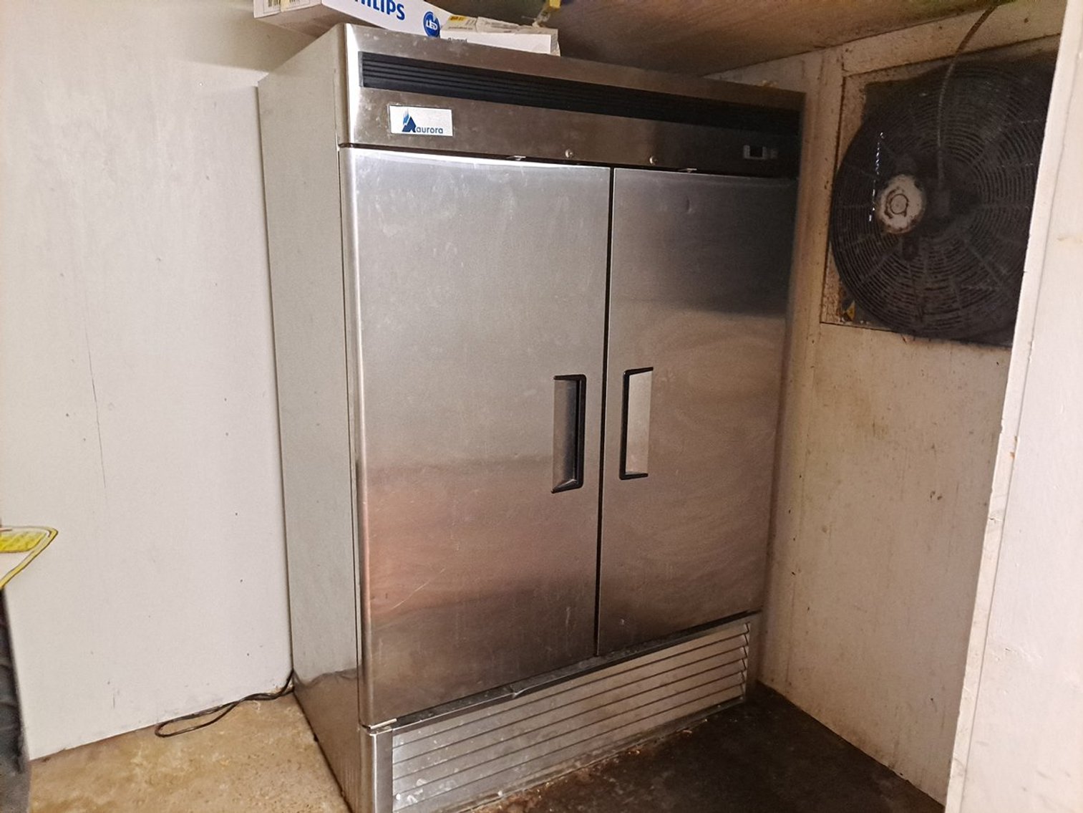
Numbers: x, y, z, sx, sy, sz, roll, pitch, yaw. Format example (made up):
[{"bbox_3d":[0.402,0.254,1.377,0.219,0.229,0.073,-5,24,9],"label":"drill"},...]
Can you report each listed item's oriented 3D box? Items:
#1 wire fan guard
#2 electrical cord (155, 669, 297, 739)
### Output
[{"bbox_3d":[1.011,-0.499,1.943,0.140,0.645,0.645,-6,14,-29],"label":"wire fan guard"},{"bbox_3d":[-1.017,0.962,2.543,0.440,0.070,0.090,-6,14,-29],"label":"electrical cord"}]

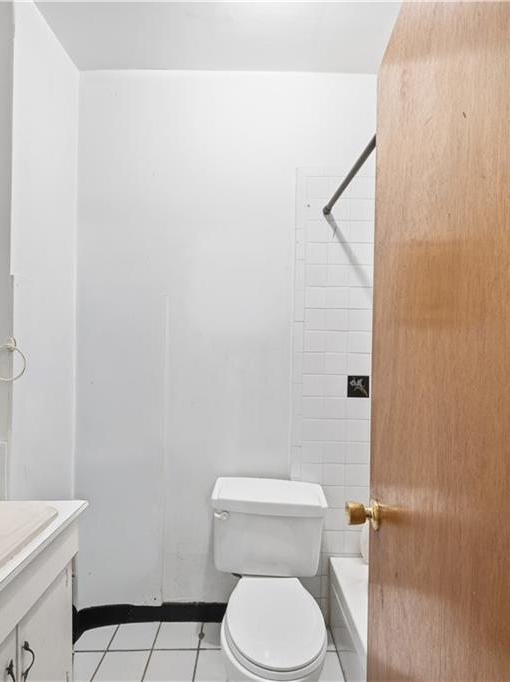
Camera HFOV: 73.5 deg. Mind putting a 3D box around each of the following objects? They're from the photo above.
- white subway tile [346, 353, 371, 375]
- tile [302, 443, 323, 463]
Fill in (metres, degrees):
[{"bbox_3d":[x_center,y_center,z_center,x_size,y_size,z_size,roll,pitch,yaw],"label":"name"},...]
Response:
[{"bbox_3d":[0.510,0.113,1.687,0.108,0.108,0.010,1,-1,1],"label":"white subway tile"},{"bbox_3d":[0.285,0.552,1.687,0.108,0.108,0.010,1,0,-1],"label":"tile"}]

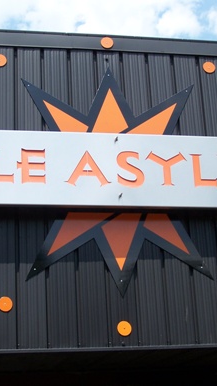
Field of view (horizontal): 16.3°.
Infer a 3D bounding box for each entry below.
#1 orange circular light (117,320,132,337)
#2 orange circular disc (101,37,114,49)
[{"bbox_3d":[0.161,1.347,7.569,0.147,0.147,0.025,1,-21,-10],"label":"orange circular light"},{"bbox_3d":[-0.013,-1.607,8.093,0.138,0.138,0.020,1,-20,-10],"label":"orange circular disc"}]

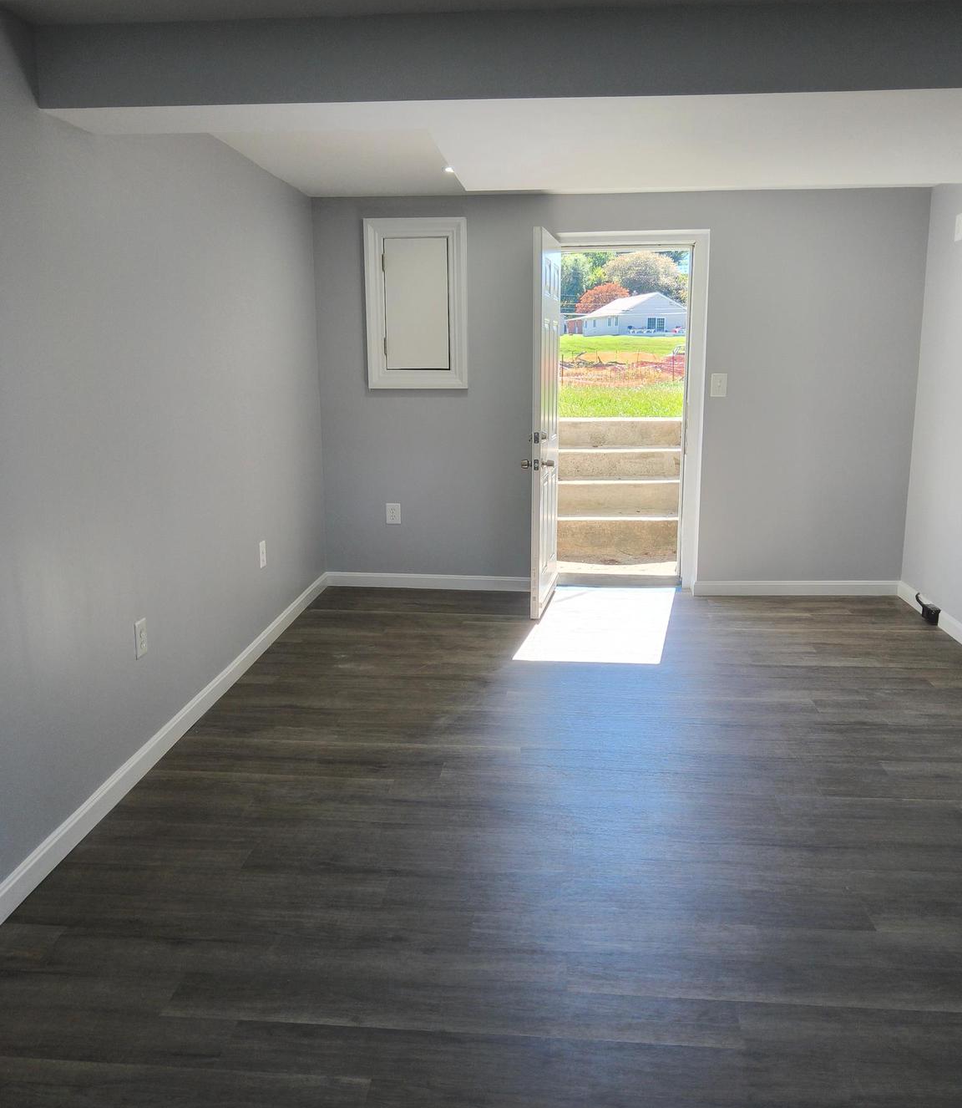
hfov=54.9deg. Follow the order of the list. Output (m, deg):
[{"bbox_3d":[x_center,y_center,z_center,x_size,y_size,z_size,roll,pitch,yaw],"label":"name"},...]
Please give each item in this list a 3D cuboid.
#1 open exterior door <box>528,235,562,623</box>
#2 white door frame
[{"bbox_3d":[0.369,-0.717,5.187,0.050,2.010,0.790,2,12,12],"label":"open exterior door"},{"bbox_3d":[0.865,-0.800,5.481,0.884,2.091,0.130,1,11,5],"label":"white door frame"}]

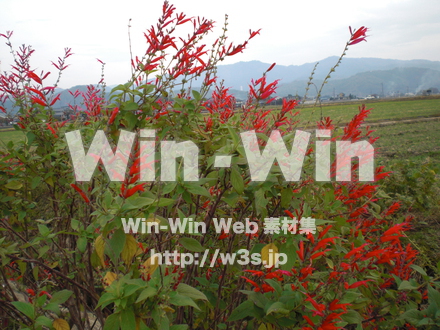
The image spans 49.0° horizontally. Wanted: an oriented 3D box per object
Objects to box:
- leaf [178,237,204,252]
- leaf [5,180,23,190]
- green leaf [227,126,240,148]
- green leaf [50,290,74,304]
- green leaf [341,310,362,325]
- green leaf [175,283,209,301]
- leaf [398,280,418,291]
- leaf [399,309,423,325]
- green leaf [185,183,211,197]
[{"bbox_3d":[-0.071,0.198,1.200,0.069,0.012,0.034,26,51,9],"label":"leaf"},{"bbox_3d":[-0.594,0.059,1.390,0.048,0.013,0.030,-10,49,-24],"label":"leaf"},{"bbox_3d":[0.032,-0.066,1.160,0.026,0.060,0.013,-29,-23,31],"label":"green leaf"},{"bbox_3d":[-0.369,0.309,1.125,0.060,0.030,0.012,-29,-39,10],"label":"green leaf"},{"bbox_3d":[0.269,0.312,0.988,0.046,0.013,0.030,10,44,33],"label":"green leaf"},{"bbox_3d":[-0.058,0.267,1.020,0.080,0.014,0.031,20,30,30],"label":"green leaf"},{"bbox_3d":[0.423,0.271,1.085,0.065,0.014,0.030,8,33,-28],"label":"leaf"},{"bbox_3d":[0.390,0.310,0.988,0.066,0.013,0.030,-2,47,-22],"label":"leaf"},{"bbox_3d":[-0.052,0.057,1.120,0.076,0.013,0.030,21,41,32],"label":"green leaf"}]

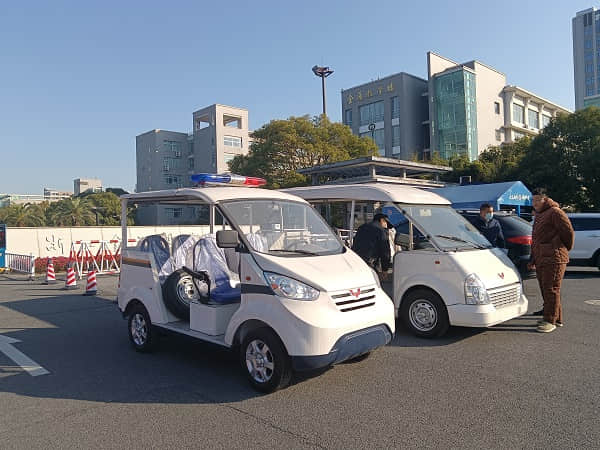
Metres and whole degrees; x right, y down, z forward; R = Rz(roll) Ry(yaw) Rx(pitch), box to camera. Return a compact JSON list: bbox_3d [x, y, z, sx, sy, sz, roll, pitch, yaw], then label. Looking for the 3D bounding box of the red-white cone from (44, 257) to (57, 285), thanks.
[{"bbox_3d":[-7.372,1.359,13.818,0.350,0.700,0.350,-1,-1,-28],"label":"red-white cone"}]

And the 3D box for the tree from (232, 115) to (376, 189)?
[{"bbox_3d":[0.317,-3.209,34.965,11.000,10.110,10.500,-1,-1,0],"label":"tree"}]

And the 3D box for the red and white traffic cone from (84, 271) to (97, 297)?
[{"bbox_3d":[-4.848,1.256,10.884,0.350,0.700,0.350,-1,-1,-24],"label":"red and white traffic cone"}]

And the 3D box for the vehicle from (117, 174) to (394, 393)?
[{"bbox_3d":[-0.598,0.424,5.166,3.226,1.995,1.469,-2,-1,44],"label":"vehicle"}]

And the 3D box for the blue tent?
[{"bbox_3d":[6.347,-0.070,20.114,6.000,3.109,4.284,-2,-1,44],"label":"blue tent"}]

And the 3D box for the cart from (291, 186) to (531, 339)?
[{"bbox_3d":[1.206,0.381,7.096,1.529,2.055,3.960,0,-1,-45],"label":"cart"}]

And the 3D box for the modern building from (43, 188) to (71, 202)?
[{"bbox_3d":[-137.807,-5.819,267.466,10.000,28.719,11.703,-2,-1,44],"label":"modern building"}]

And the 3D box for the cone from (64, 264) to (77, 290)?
[{"bbox_3d":[-6.002,1.303,12.228,0.350,0.700,0.350,-1,-1,-26],"label":"cone"}]

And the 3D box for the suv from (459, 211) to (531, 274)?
[{"bbox_3d":[5.134,0.571,14.686,4.700,1.720,1.870,-2,-1,44],"label":"suv"}]

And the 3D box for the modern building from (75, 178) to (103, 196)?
[{"bbox_3d":[-88.876,-6.225,196.230,9.000,25.121,9.158,-2,-1,44],"label":"modern building"}]

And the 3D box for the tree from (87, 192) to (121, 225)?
[{"bbox_3d":[-14.858,-0.143,35.983,3.300,4.715,3.300,-1,-1,0],"label":"tree"}]

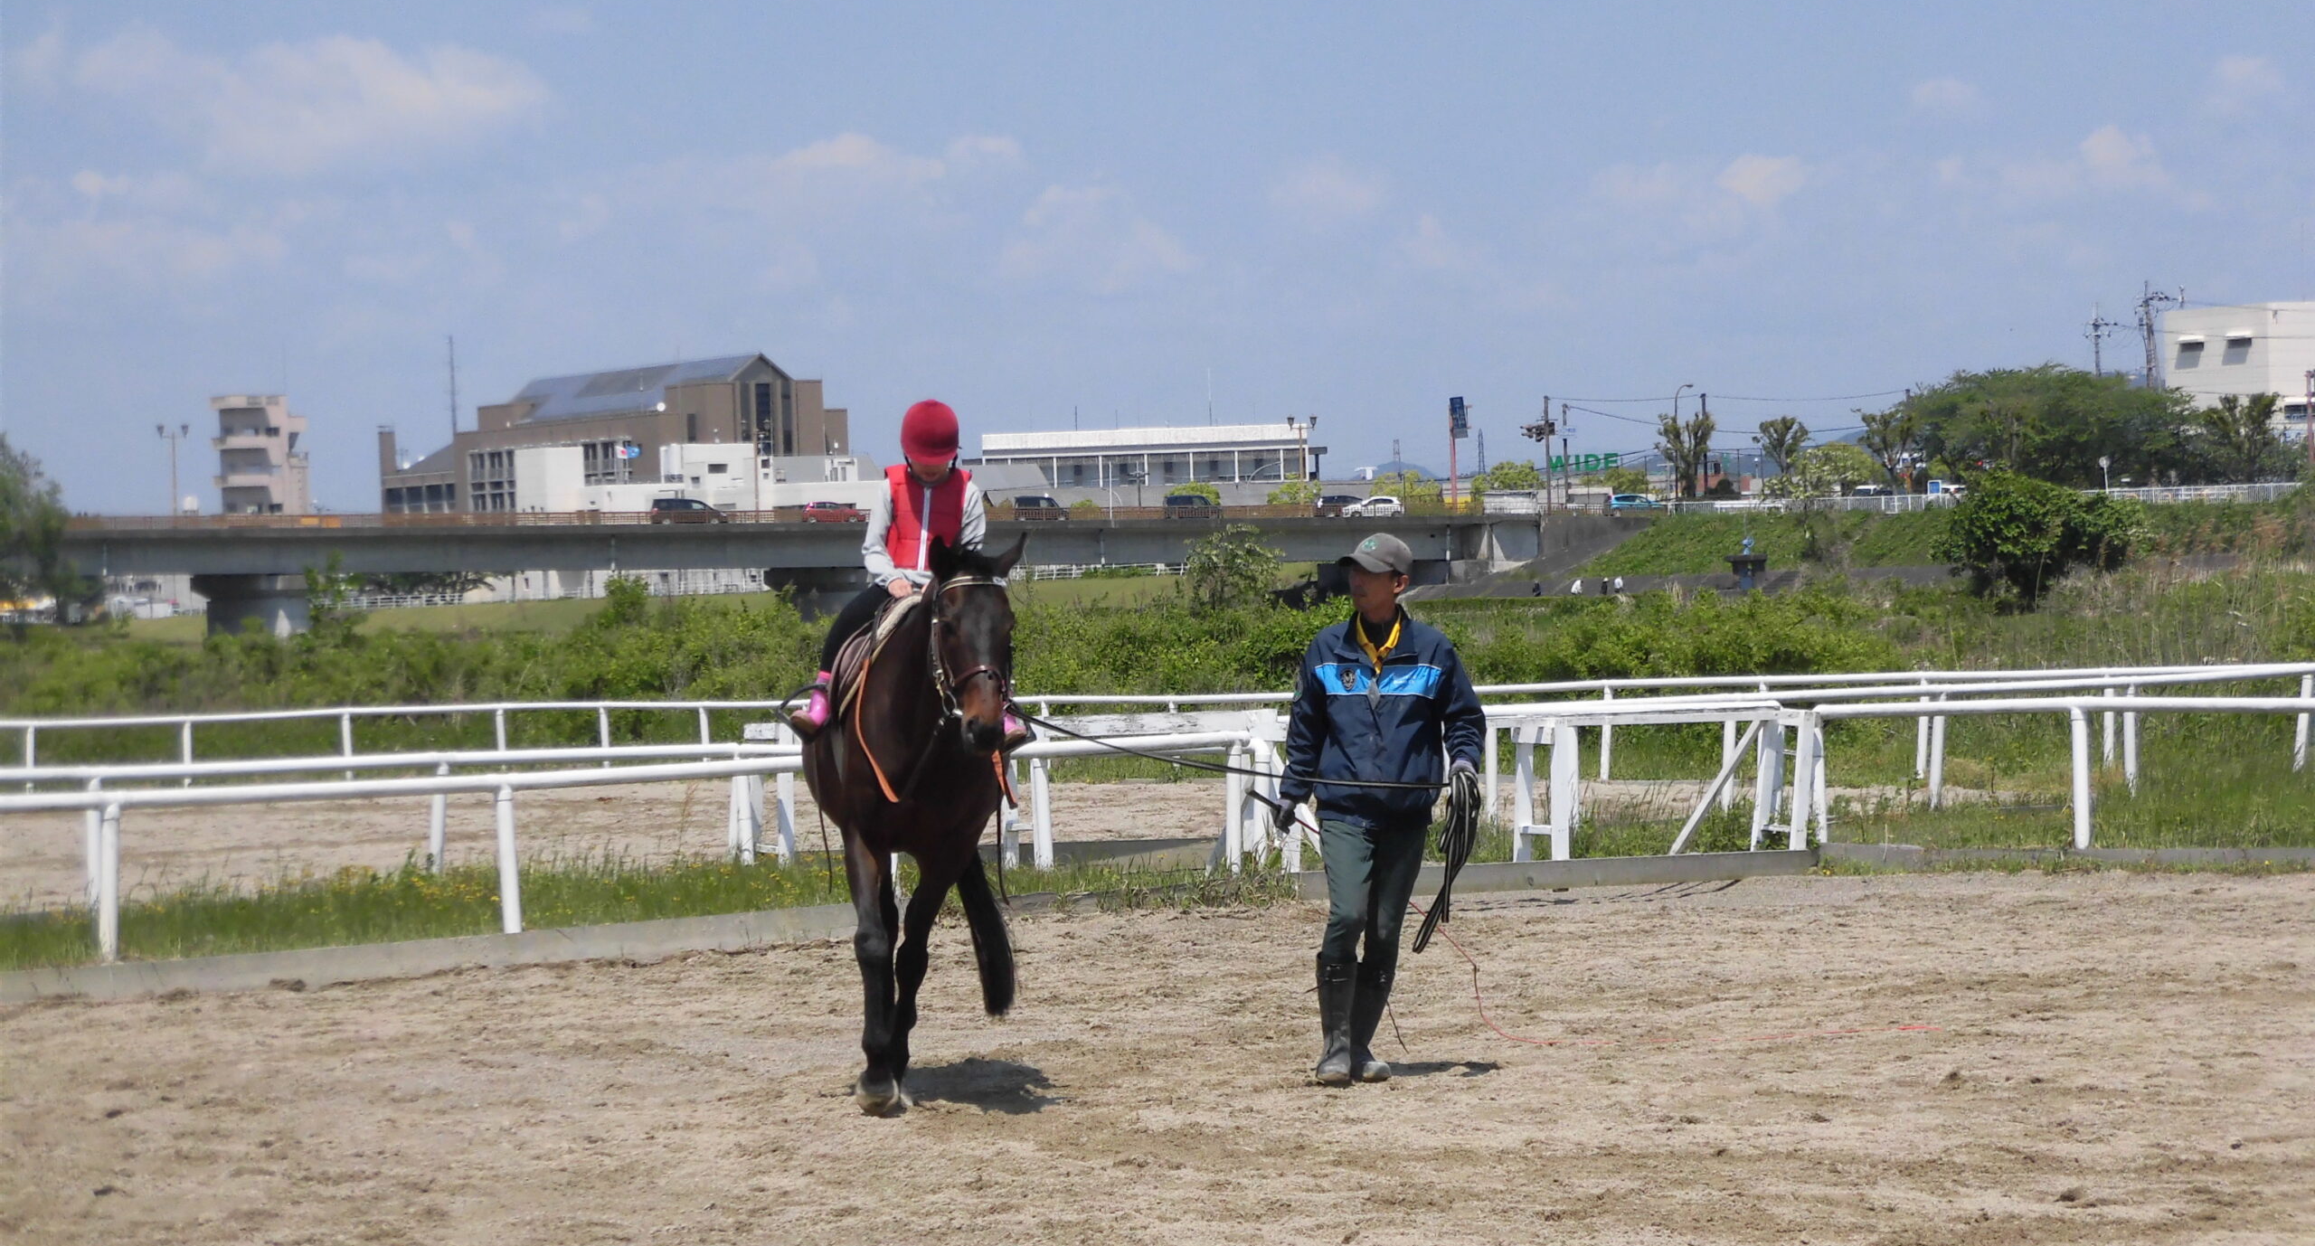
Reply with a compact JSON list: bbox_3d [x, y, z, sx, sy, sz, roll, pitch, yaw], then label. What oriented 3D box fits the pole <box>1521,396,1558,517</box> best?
[{"bbox_3d":[24.410,-10.643,385.000,2.400,7.750,0.700,-1,1,0],"label":"pole"}]

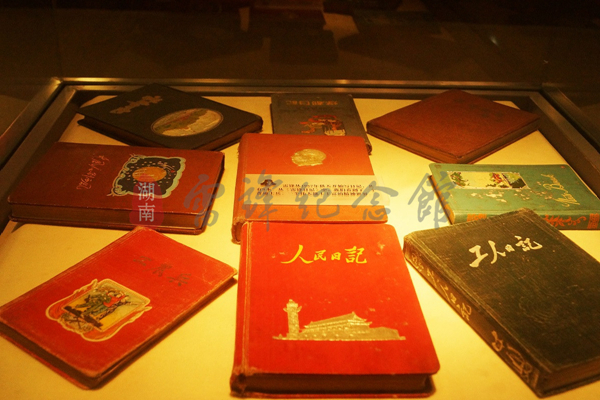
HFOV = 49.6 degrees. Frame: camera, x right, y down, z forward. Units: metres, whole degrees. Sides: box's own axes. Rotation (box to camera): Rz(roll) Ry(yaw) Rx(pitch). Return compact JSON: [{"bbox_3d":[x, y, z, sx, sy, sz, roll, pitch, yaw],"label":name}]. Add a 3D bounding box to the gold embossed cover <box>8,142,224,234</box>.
[{"bbox_3d":[-0.174,-0.015,0.646,0.180,0.020,0.129,4,30,1],"label":"gold embossed cover"}]

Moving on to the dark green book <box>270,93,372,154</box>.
[{"bbox_3d":[0.022,-0.101,0.844,0.116,0.014,0.164,0,30,-4],"label":"dark green book"}]

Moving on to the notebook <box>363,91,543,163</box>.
[{"bbox_3d":[0.202,-0.096,0.845,0.190,0.017,0.137,-24,39,-37],"label":"notebook"}]

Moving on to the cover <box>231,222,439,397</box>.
[{"bbox_3d":[0.020,0.076,0.504,0.137,0.022,0.183,1,30,-3],"label":"cover"}]

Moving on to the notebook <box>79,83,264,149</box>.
[{"bbox_3d":[-0.165,-0.100,0.825,0.194,0.019,0.135,22,36,30],"label":"notebook"}]

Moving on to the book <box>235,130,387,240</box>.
[{"bbox_3d":[0.006,-0.016,0.660,0.138,0.026,0.184,2,30,-3],"label":"book"}]

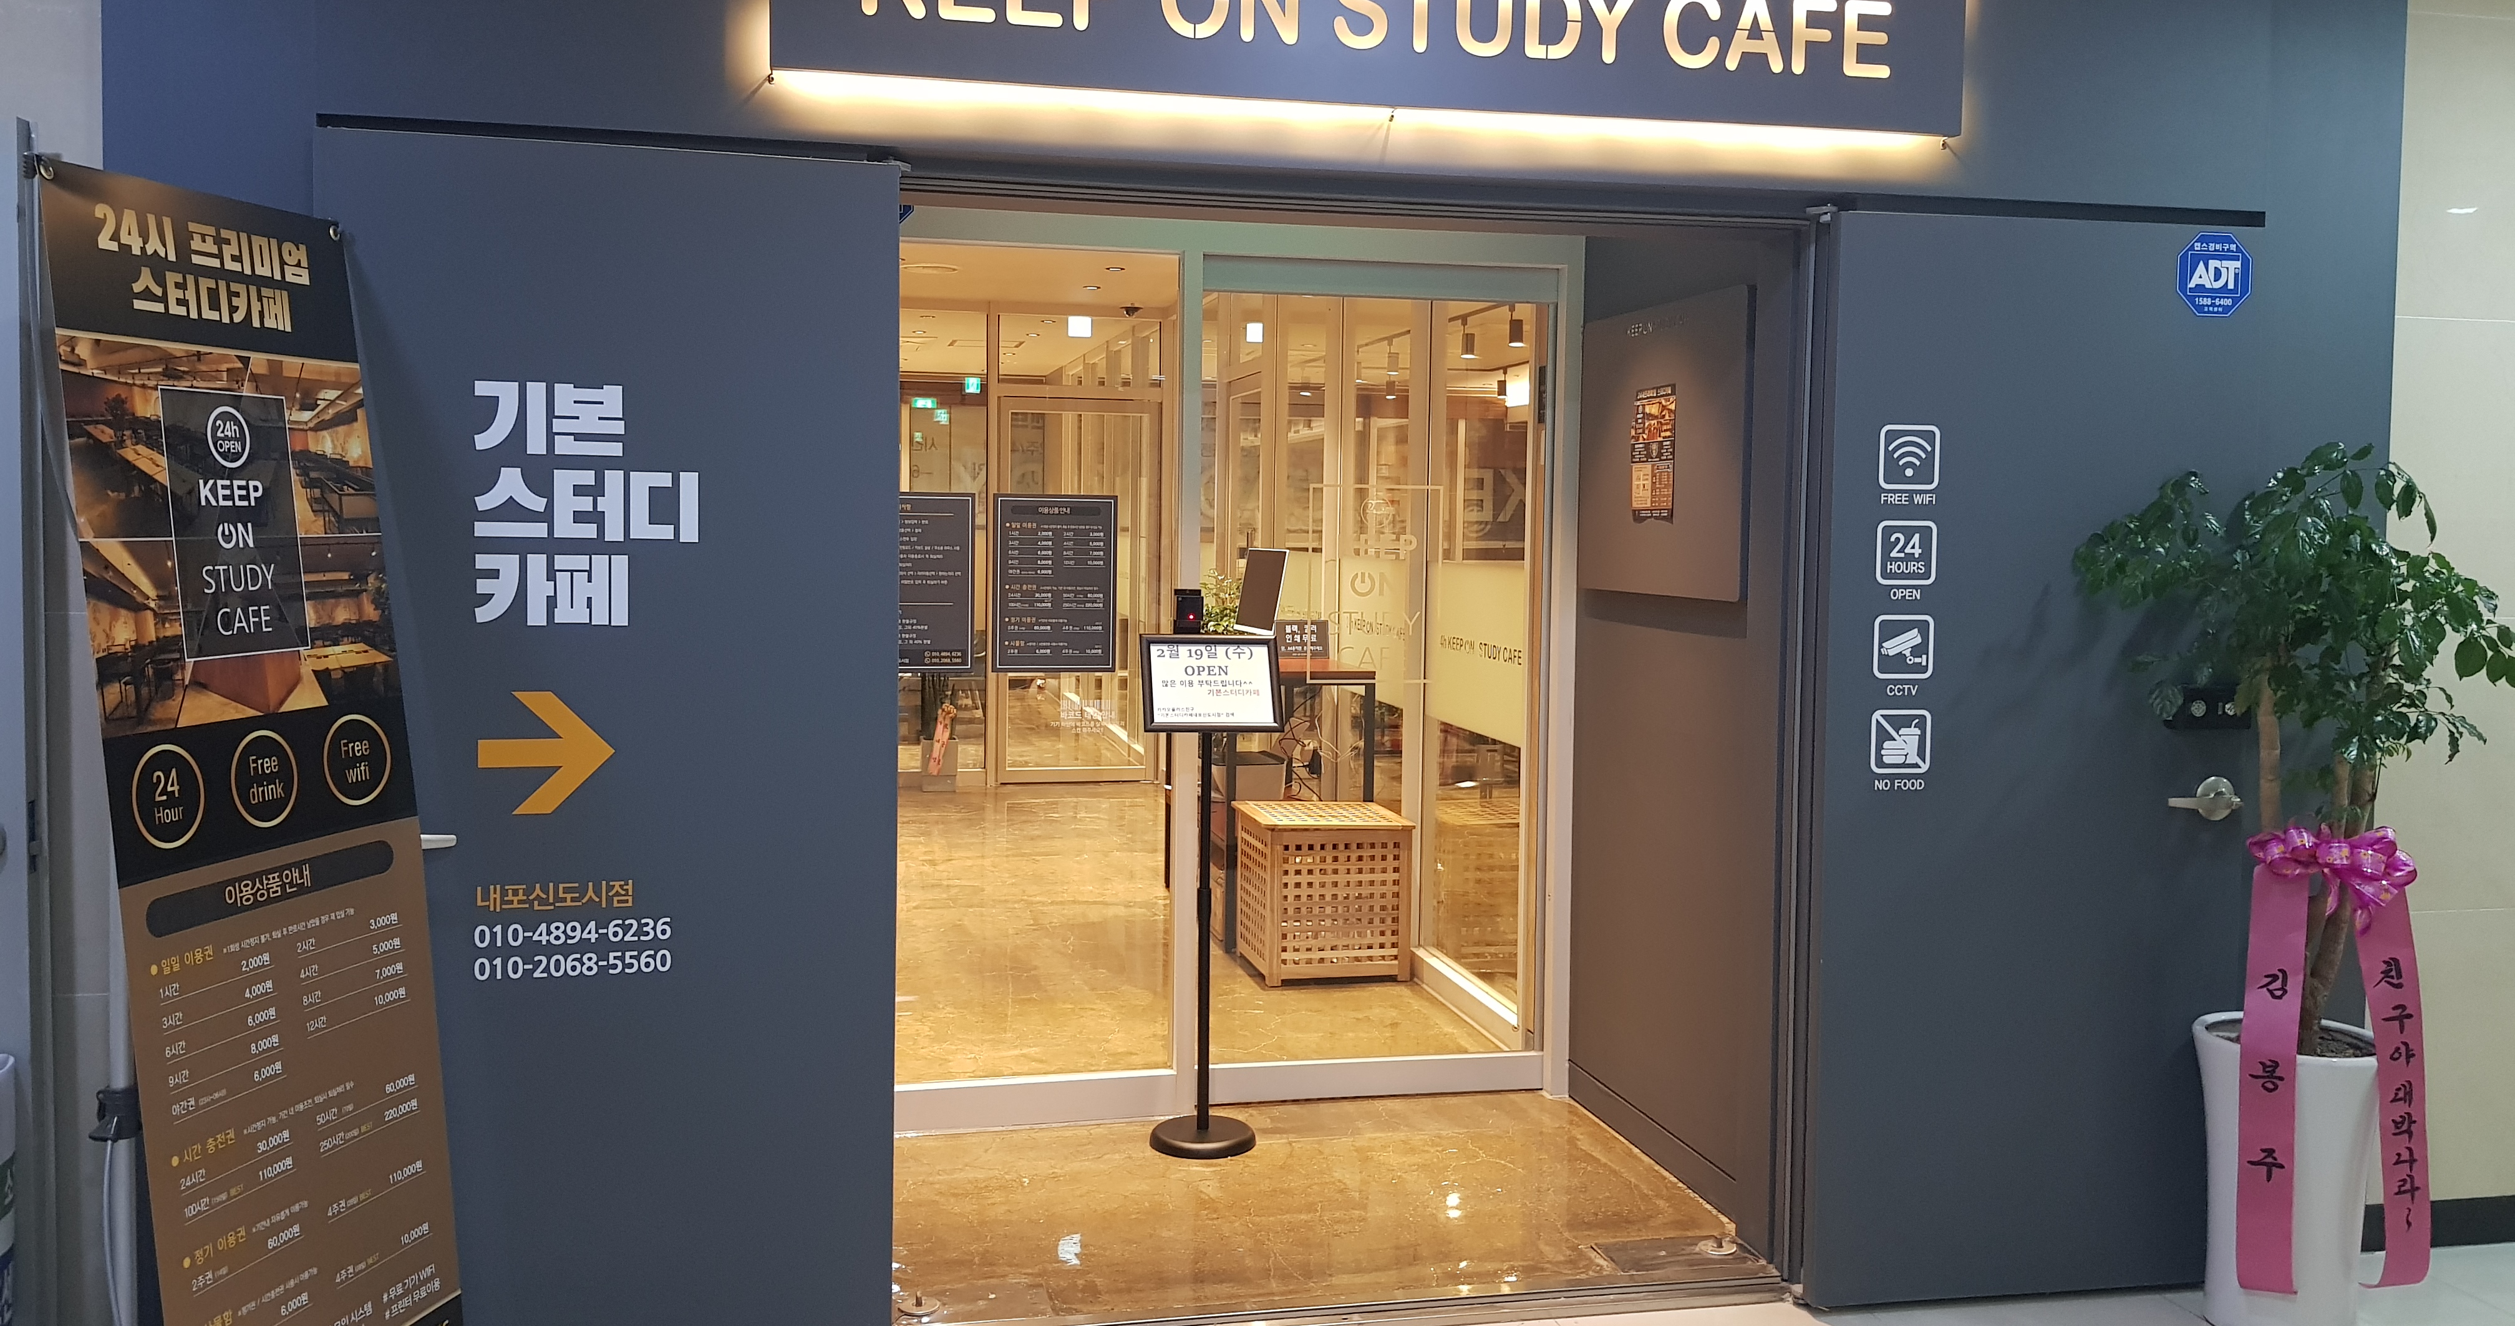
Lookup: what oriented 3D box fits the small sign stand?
[{"bbox_3d":[-0.114,0.547,4.554,0.345,1.245,0.260,0,3,-12],"label":"small sign stand"}]

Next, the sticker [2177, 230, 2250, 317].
[{"bbox_3d":[1.819,-0.737,3.587,0.158,0.163,0.008,0,3,-9],"label":"sticker"}]

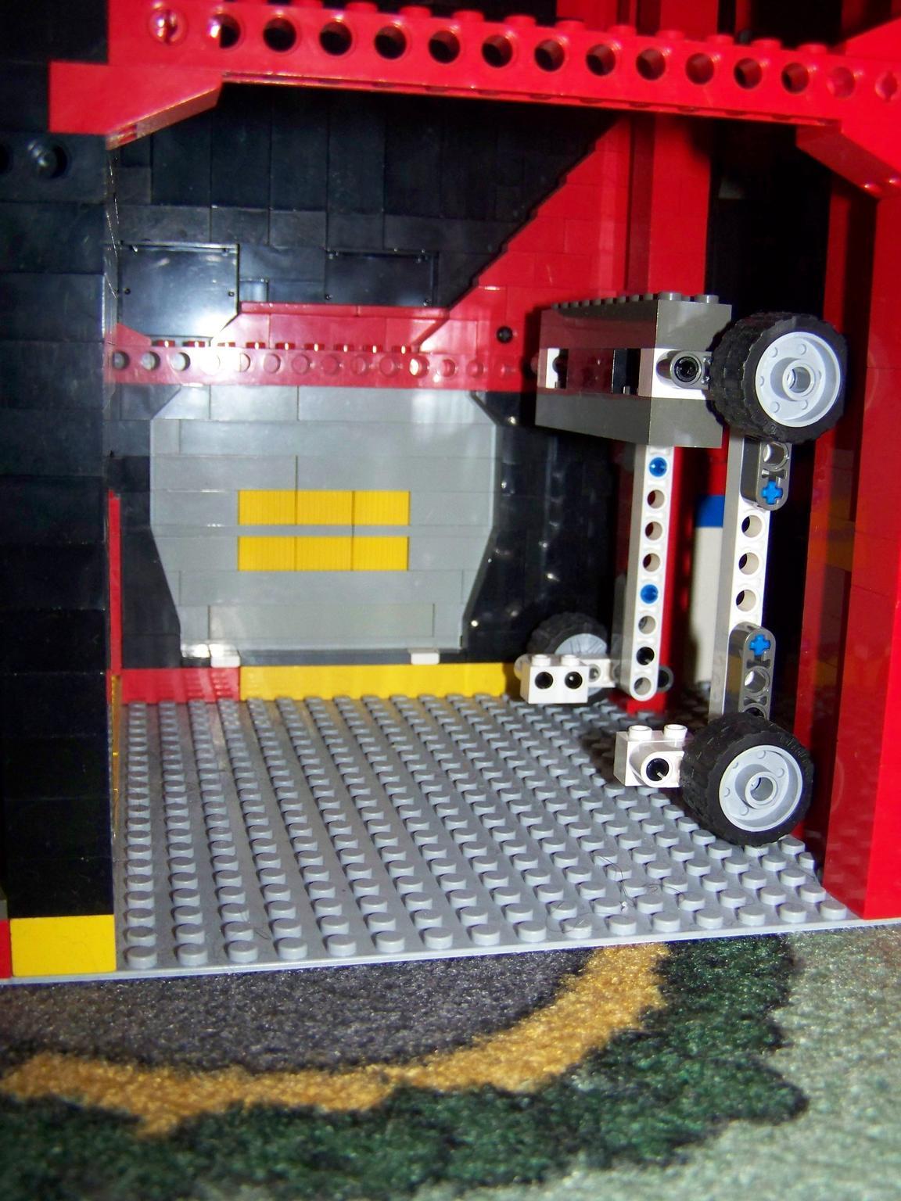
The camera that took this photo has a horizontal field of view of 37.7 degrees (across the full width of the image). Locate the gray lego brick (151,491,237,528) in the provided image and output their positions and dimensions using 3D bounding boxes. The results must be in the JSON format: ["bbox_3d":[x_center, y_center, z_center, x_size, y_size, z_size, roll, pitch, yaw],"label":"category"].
[{"bbox_3d":[-0.071,-0.026,0.365,0.024,0.010,0.008,-1,10,-13],"label":"gray lego brick"}]

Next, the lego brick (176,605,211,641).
[{"bbox_3d":[-0.072,0.005,0.370,0.009,0.010,0.008,-1,10,-13],"label":"lego brick"}]

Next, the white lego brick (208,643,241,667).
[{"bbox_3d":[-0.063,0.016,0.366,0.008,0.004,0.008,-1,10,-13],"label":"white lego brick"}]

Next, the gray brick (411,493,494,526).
[{"bbox_3d":[-0.001,-0.027,0.381,0.024,0.010,0.008,-1,10,-13],"label":"gray brick"}]

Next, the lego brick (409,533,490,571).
[{"bbox_3d":[-0.002,-0.014,0.383,0.023,0.010,0.008,-1,10,-13],"label":"lego brick"}]

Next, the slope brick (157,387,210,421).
[{"bbox_3d":[-0.074,-0.054,0.359,0.016,0.010,0.008,-1,10,-13],"label":"slope brick"}]

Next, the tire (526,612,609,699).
[{"bbox_3d":[0.035,0.017,0.373,0.024,0.024,0.014,-1,10,-13],"label":"tire"}]

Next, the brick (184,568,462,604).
[{"bbox_3d":[-0.037,-0.004,0.377,0.080,0.010,0.008,-1,10,-13],"label":"brick"}]

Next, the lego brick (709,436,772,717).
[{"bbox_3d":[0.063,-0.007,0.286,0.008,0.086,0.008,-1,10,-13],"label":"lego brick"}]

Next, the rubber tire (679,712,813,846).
[{"bbox_3d":[0.060,0.036,0.268,0.024,0.024,0.014,-1,10,-13],"label":"rubber tire"}]

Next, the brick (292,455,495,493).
[{"bbox_3d":[-0.016,-0.036,0.376,0.056,0.010,0.008,-1,10,-13],"label":"brick"}]

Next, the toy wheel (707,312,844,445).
[{"bbox_3d":[0.064,-0.043,0.258,0.024,0.024,0.014,-1,10,-13],"label":"toy wheel"}]

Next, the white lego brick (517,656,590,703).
[{"bbox_3d":[0.028,0.021,0.348,0.016,0.011,0.008,-1,10,-13],"label":"white lego brick"}]

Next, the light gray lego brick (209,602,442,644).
[{"bbox_3d":[-0.037,0.005,0.378,0.064,0.010,0.008,-1,10,-13],"label":"light gray lego brick"}]

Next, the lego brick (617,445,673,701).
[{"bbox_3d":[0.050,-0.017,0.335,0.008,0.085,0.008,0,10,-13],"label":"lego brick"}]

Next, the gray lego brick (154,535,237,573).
[{"bbox_3d":[-0.071,-0.013,0.367,0.024,0.010,0.008,-1,10,-13],"label":"gray lego brick"}]

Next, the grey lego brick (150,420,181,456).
[{"bbox_3d":[-0.078,-0.045,0.360,0.008,0.010,0.008,-1,10,-13],"label":"grey lego brick"}]

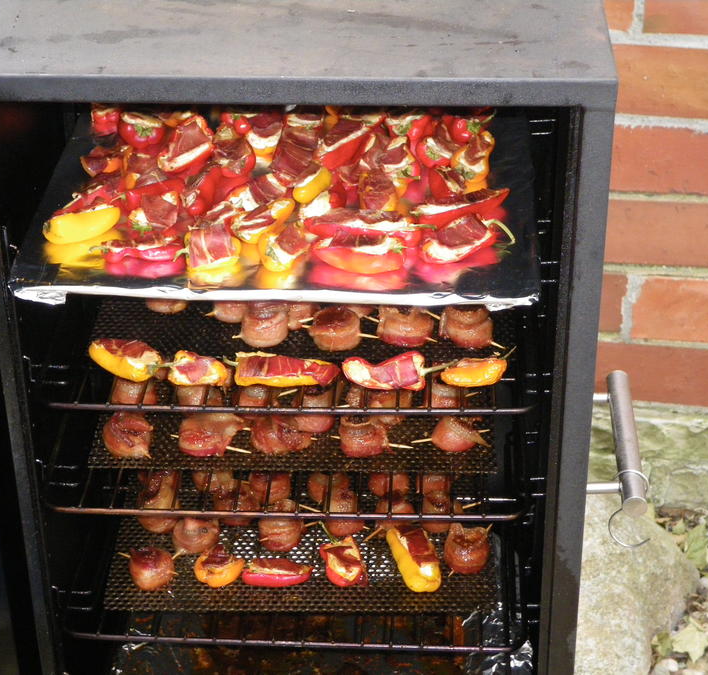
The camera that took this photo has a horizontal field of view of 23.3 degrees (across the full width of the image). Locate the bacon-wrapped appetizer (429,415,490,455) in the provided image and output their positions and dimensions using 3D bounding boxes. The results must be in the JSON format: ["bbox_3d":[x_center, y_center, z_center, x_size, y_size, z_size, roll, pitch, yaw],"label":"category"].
[{"bbox_3d":[0.080,0.073,1.303,0.043,0.034,0.036,1,33,3],"label":"bacon-wrapped appetizer"}]

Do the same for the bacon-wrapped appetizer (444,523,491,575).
[{"bbox_3d":[0.093,0.173,1.408,0.036,0.033,0.035,1,32,3],"label":"bacon-wrapped appetizer"}]

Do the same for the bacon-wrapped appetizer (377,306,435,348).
[{"bbox_3d":[0.040,-0.009,1.314,0.042,0.025,0.040,1,32,3],"label":"bacon-wrapped appetizer"}]

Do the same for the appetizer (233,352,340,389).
[{"bbox_3d":[-0.048,0.023,1.218,0.077,0.024,0.034,1,33,3],"label":"appetizer"}]

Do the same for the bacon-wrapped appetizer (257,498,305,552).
[{"bbox_3d":[-0.059,0.154,1.410,0.038,0.041,0.037,1,33,3],"label":"bacon-wrapped appetizer"}]

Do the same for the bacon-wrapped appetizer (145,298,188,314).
[{"bbox_3d":[-0.148,-0.035,1.358,0.033,0.028,0.033,1,32,3],"label":"bacon-wrapped appetizer"}]

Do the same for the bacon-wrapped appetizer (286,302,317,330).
[{"bbox_3d":[-0.037,-0.021,1.334,0.032,0.028,0.033,1,32,3],"label":"bacon-wrapped appetizer"}]

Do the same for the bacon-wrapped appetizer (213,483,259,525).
[{"bbox_3d":[-0.102,0.145,1.488,0.040,0.030,0.038,1,32,3],"label":"bacon-wrapped appetizer"}]

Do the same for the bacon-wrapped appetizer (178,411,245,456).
[{"bbox_3d":[-0.109,0.072,1.309,0.050,0.034,0.038,1,33,3],"label":"bacon-wrapped appetizer"}]

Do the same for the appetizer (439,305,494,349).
[{"bbox_3d":[0.082,-0.009,1.255,0.042,0.034,0.036,1,33,3],"label":"appetizer"}]

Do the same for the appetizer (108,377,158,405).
[{"bbox_3d":[-0.178,0.044,1.382,0.036,0.030,0.033,1,32,3],"label":"appetizer"}]

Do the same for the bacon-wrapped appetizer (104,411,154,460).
[{"bbox_3d":[-0.176,0.074,1.331,0.038,0.032,0.036,1,32,3],"label":"bacon-wrapped appetizer"}]

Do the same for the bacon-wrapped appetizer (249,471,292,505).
[{"bbox_3d":[-0.072,0.126,1.490,0.037,0.031,0.033,1,32,3],"label":"bacon-wrapped appetizer"}]

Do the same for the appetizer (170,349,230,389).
[{"bbox_3d":[-0.115,0.024,1.270,0.044,0.022,0.028,1,32,3],"label":"appetizer"}]

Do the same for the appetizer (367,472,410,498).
[{"bbox_3d":[0.032,0.126,1.516,0.036,0.030,0.036,1,32,3],"label":"appetizer"}]

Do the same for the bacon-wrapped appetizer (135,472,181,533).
[{"bbox_3d":[-0.169,0.146,1.480,0.035,0.038,0.047,1,32,3],"label":"bacon-wrapped appetizer"}]

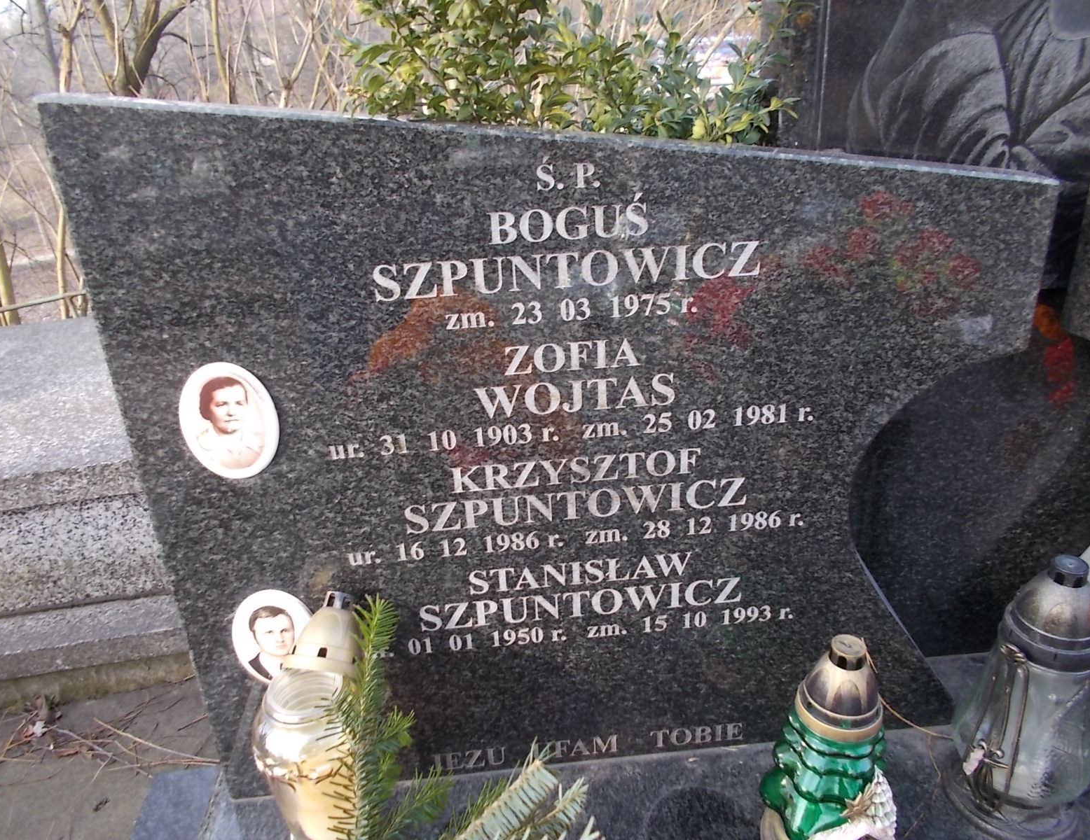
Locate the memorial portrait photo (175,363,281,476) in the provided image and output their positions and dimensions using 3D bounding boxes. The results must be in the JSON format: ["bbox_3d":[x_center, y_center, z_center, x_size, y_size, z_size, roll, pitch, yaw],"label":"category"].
[{"bbox_3d":[-0.301,0.003,0.803,0.090,0.120,0.010,-4,24,-3],"label":"memorial portrait photo"}]

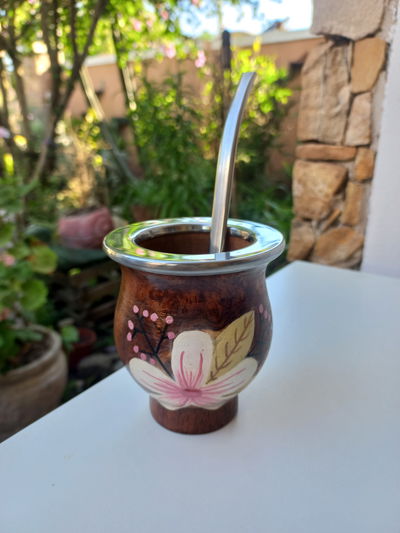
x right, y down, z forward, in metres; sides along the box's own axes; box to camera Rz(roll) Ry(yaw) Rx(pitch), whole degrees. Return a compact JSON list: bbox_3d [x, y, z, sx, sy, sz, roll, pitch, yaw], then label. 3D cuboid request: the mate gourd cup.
[{"bbox_3d":[-0.003,0.032,0.206,0.088,0.098,0.088,0,18,0],"label":"mate gourd cup"}]

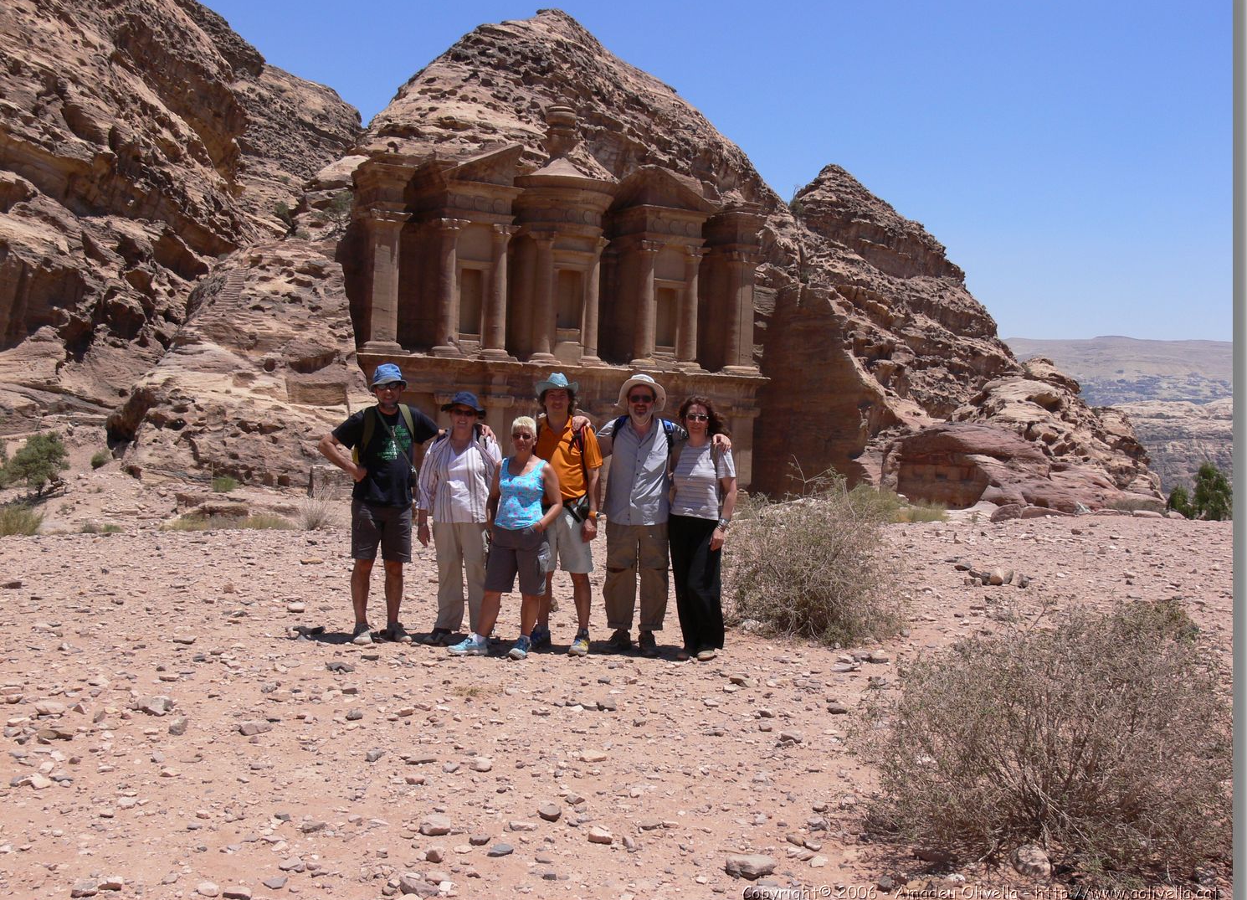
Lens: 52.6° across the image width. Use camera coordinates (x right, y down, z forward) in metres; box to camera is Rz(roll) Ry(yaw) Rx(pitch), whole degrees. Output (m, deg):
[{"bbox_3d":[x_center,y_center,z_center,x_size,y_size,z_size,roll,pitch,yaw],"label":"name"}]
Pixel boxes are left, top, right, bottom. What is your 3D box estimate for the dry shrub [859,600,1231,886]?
[{"bbox_3d":[1.540,0.965,4.580,1.380,0.840,1.300,1,-1,0],"label":"dry shrub"}]

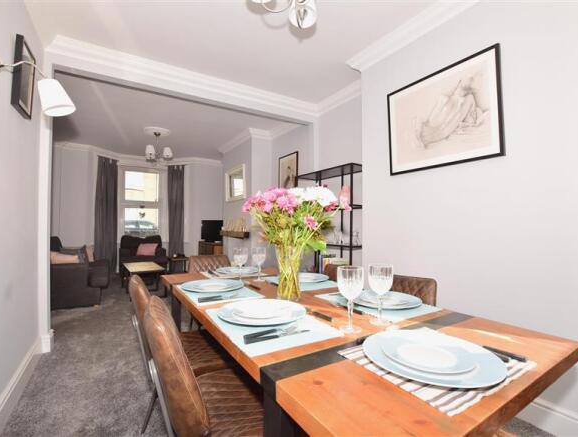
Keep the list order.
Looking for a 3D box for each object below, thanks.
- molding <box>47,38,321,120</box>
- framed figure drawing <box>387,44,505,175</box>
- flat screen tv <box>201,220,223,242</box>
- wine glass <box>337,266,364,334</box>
[{"bbox_3d":[-0.837,-1.477,3.123,2.975,0.200,0.100,0,0,-32],"label":"molding"},{"bbox_3d":[1.097,-0.739,2.039,0.025,0.719,0.811,3,-3,-33],"label":"framed figure drawing"},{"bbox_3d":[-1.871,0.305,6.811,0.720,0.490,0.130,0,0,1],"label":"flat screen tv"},{"bbox_3d":[0.196,0.254,0.868,0.085,0.193,0.085,1,-3,0],"label":"wine glass"}]

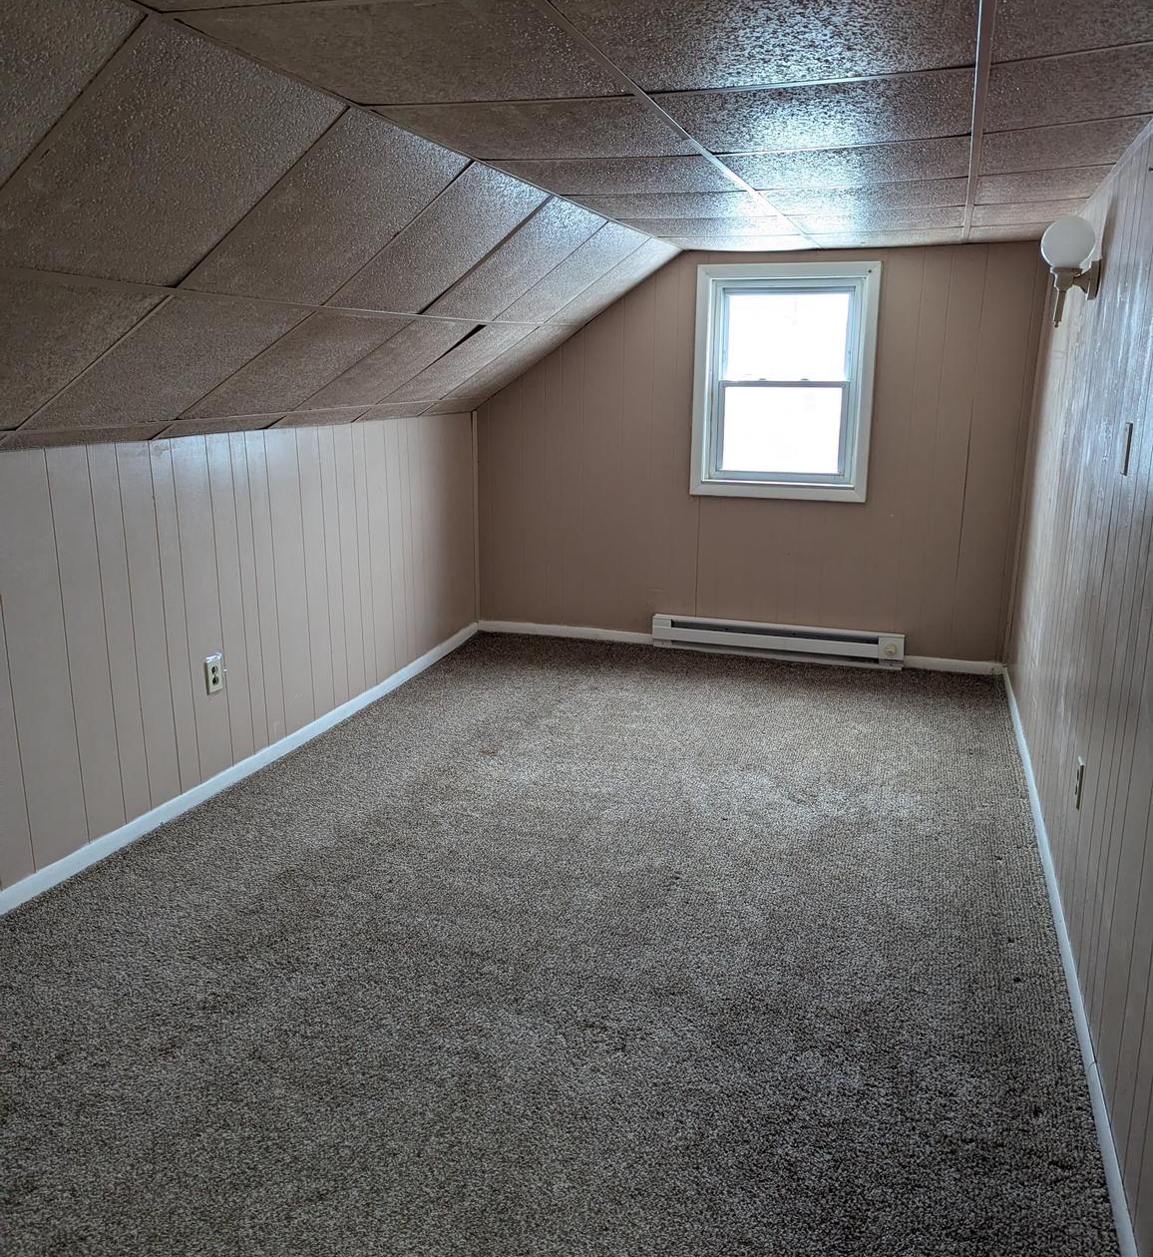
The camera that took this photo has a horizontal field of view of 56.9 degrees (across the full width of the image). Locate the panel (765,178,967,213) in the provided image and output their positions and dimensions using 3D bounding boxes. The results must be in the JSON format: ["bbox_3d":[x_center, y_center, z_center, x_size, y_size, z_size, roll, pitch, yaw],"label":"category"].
[{"bbox_3d":[0.908,-1.354,3.332,0.600,0.020,0.598,4,15,18],"label":"panel"}]

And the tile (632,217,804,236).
[{"bbox_3d":[0.545,-1.536,4.078,0.561,0.020,0.598,4,15,18],"label":"tile"}]

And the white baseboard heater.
[{"bbox_3d":[0.952,0.061,5.107,1.180,0.162,0.068,5,15,18],"label":"white baseboard heater"}]

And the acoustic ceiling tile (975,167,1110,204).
[{"bbox_3d":[1.366,-1.319,3.179,0.342,0.020,0.598,4,15,18],"label":"acoustic ceiling tile"}]

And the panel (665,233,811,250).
[{"bbox_3d":[0.703,-1.673,4.574,0.602,0.020,0.419,5,15,18],"label":"panel"}]

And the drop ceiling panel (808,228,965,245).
[{"bbox_3d":[1.281,-1.621,4.382,0.605,0.020,0.420,5,14,18],"label":"drop ceiling panel"}]

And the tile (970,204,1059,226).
[{"bbox_3d":[1.567,-1.465,3.755,0.340,0.020,0.602,5,15,18],"label":"tile"}]

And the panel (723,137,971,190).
[{"bbox_3d":[0.717,-1.222,2.788,0.606,0.020,0.602,5,14,18],"label":"panel"}]

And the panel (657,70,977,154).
[{"bbox_3d":[0.514,-1.075,2.212,0.600,0.020,0.598,4,15,18],"label":"panel"}]

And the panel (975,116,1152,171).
[{"bbox_3d":[1.172,-1.185,2.636,0.341,0.020,0.601,5,15,18],"label":"panel"}]

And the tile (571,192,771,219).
[{"bbox_3d":[0.350,-1.396,3.518,0.555,0.020,0.598,4,15,18],"label":"tile"}]

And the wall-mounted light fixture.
[{"bbox_3d":[1.392,-1.011,3.015,0.156,0.303,0.144,4,15,18],"label":"wall-mounted light fixture"}]

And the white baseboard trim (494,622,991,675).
[{"bbox_3d":[0.740,0.089,5.367,2.675,0.068,0.016,4,15,18],"label":"white baseboard trim"}]

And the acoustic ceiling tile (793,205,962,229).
[{"bbox_3d":[1.106,-1.493,3.891,0.600,0.020,0.598,4,15,18],"label":"acoustic ceiling tile"}]

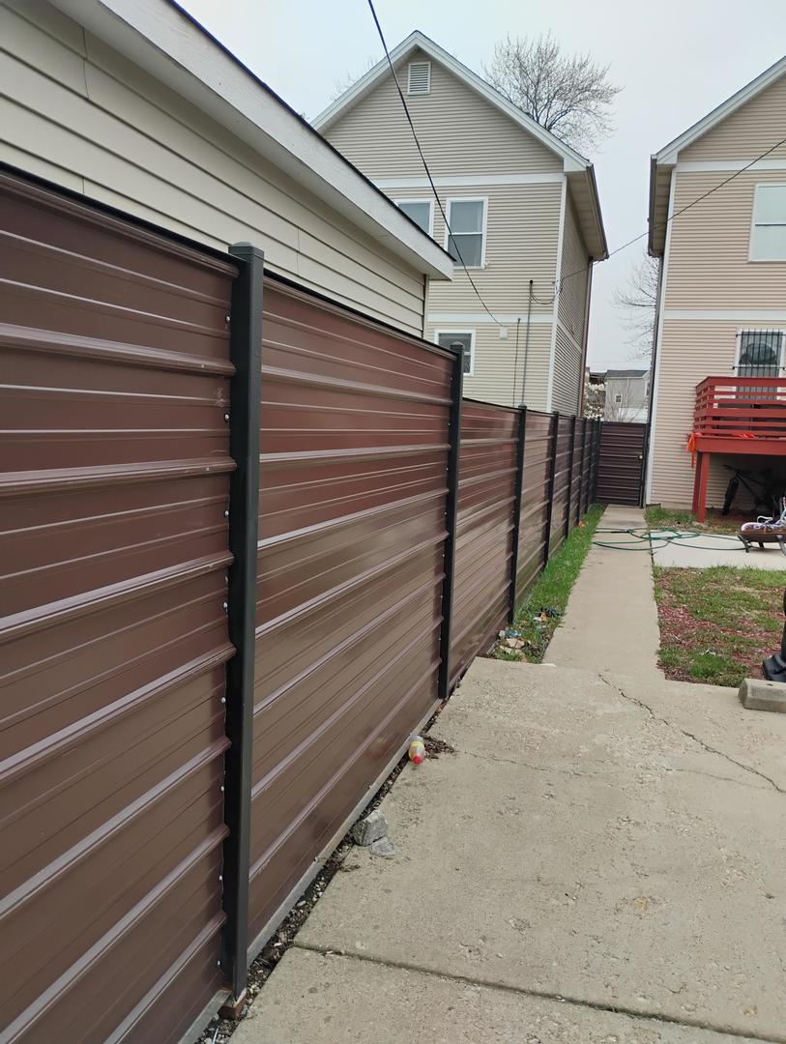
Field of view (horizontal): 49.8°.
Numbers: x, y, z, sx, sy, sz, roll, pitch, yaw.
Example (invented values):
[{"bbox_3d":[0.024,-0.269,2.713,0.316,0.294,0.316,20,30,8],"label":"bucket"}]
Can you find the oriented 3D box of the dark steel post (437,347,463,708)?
[{"bbox_3d":[0.293,0.011,4.407,0.066,1.862,0.066,4,7,16],"label":"dark steel post"}]

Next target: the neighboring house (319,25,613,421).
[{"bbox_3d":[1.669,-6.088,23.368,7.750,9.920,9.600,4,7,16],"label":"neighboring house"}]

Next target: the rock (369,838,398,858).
[{"bbox_3d":[-0.037,1.123,2.927,0.086,0.035,0.074,1,7,-14],"label":"rock"}]

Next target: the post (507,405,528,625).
[{"bbox_3d":[0.985,-0.050,6.758,0.066,1.787,0.066,4,7,16],"label":"post"}]

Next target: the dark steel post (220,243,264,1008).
[{"bbox_3d":[-0.386,0.291,2.114,0.066,1.920,0.066,4,7,16],"label":"dark steel post"}]

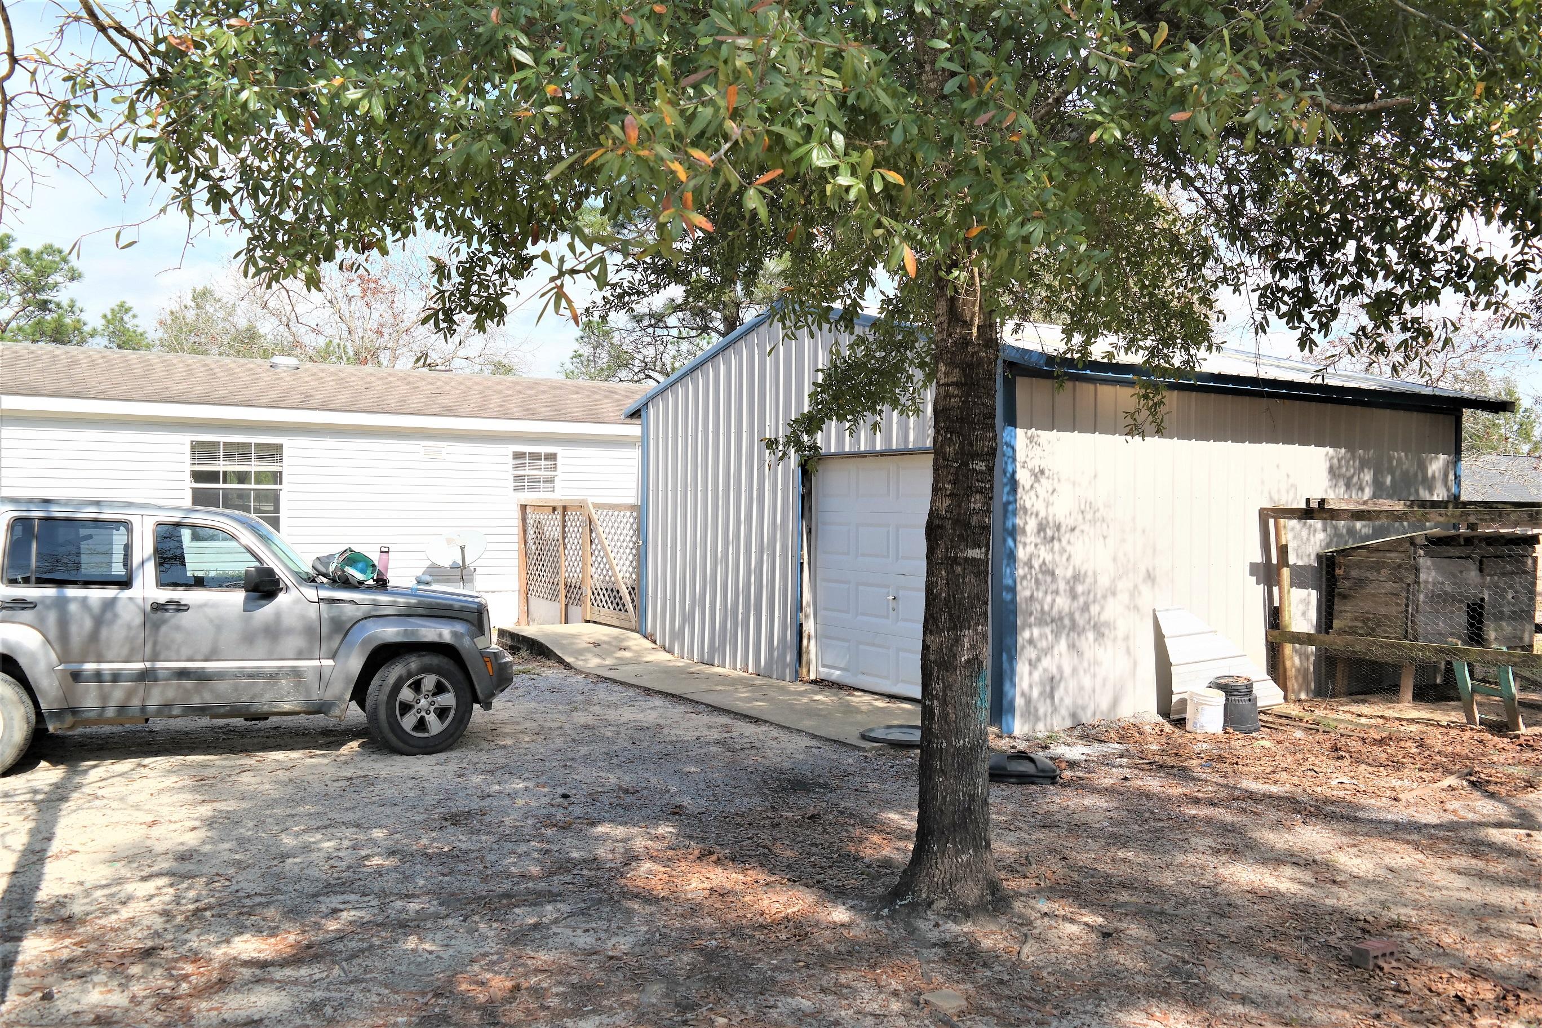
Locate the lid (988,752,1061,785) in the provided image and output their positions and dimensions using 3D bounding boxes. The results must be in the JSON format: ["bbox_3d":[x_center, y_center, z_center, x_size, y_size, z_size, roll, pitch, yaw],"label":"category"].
[{"bbox_3d":[1.490,1.550,7.200,0.600,0.145,0.600,1,0,0],"label":"lid"}]

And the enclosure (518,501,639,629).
[{"bbox_3d":[-2.575,0.750,15.161,0.140,1.882,4.066,0,0,-32],"label":"enclosure"}]

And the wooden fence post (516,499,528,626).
[{"bbox_3d":[-3.627,0.740,16.842,0.110,1.862,0.100,0,0,-32],"label":"wooden fence post"}]

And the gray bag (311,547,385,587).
[{"bbox_3d":[-3.230,0.405,8.820,0.450,0.290,0.380,1,0,40],"label":"gray bag"}]

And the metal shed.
[{"bbox_3d":[2.742,-0.231,12.507,6.310,3.586,6.860,0,0,-32],"label":"metal shed"}]

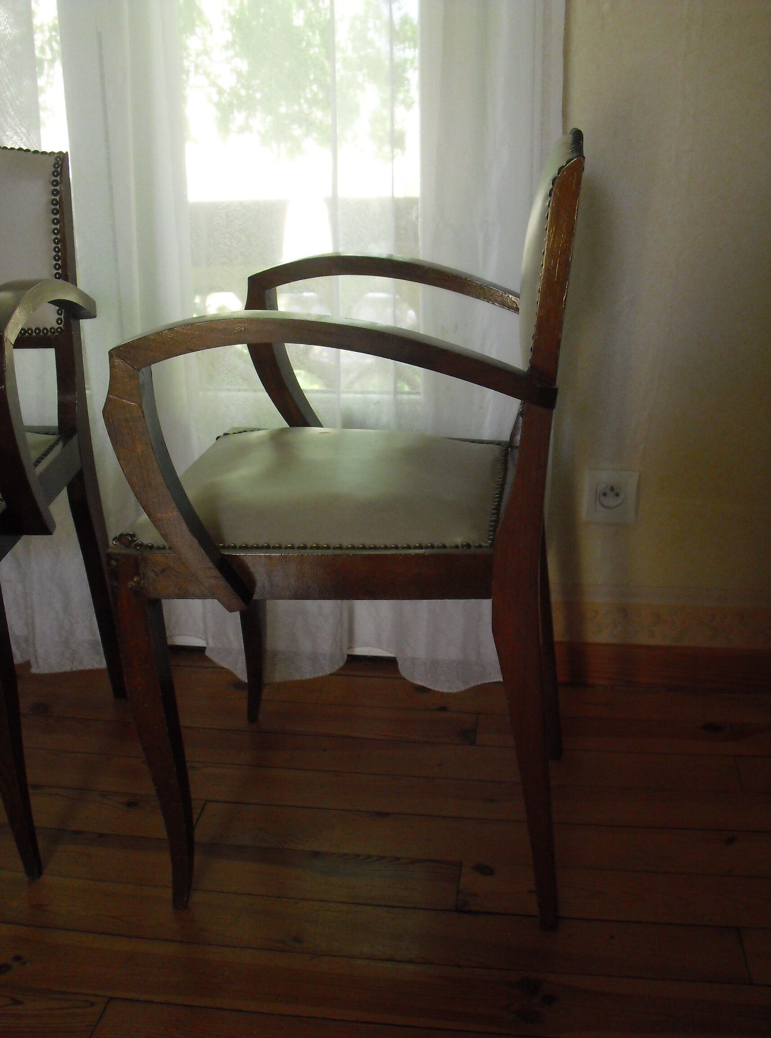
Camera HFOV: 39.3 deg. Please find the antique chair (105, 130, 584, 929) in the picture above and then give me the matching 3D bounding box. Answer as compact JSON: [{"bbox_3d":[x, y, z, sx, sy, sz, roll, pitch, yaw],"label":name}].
[{"bbox_3d":[-0.011,-0.001,1.273,0.465,0.840,0.510,3,22,8],"label":"antique chair"}]

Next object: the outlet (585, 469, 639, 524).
[{"bbox_3d":[0.338,-0.033,1.615,0.080,0.080,0.013,2,22,7],"label":"outlet"}]

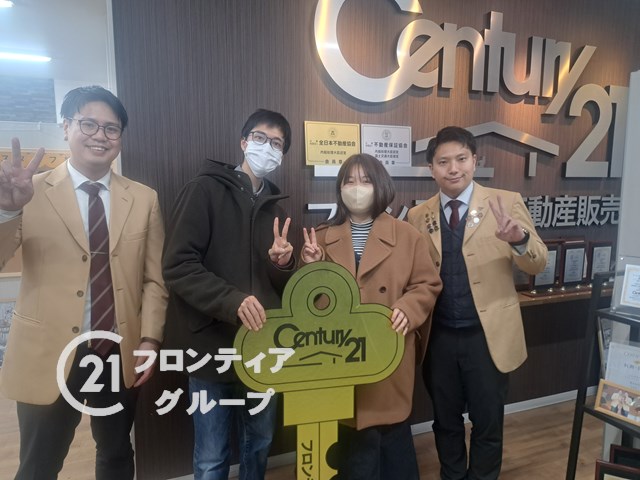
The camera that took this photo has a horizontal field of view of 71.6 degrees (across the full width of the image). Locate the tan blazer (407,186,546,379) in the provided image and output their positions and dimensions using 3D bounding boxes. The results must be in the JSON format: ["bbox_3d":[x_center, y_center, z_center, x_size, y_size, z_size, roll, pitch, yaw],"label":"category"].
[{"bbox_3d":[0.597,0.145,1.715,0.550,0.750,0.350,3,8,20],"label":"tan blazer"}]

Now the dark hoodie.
[{"bbox_3d":[-0.323,0.106,1.600,0.480,0.780,0.370,-4,8,-26],"label":"dark hoodie"}]

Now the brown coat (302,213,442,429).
[{"bbox_3d":[0.195,0.304,1.716,0.530,0.830,0.360,2,8,13],"label":"brown coat"}]

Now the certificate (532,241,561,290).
[{"bbox_3d":[1.351,0.155,2.652,0.195,0.290,0.030,-3,8,-18],"label":"certificate"}]

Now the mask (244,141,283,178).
[{"bbox_3d":[-0.184,-0.260,1.443,0.130,0.113,0.078,16,6,-21],"label":"mask"}]

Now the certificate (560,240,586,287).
[{"bbox_3d":[1.557,0.147,2.720,0.190,0.285,0.030,-3,8,-18],"label":"certificate"}]

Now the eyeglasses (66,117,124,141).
[{"bbox_3d":[-0.706,-0.352,1.382,0.138,0.046,0.140,2,11,-45],"label":"eyeglasses"}]

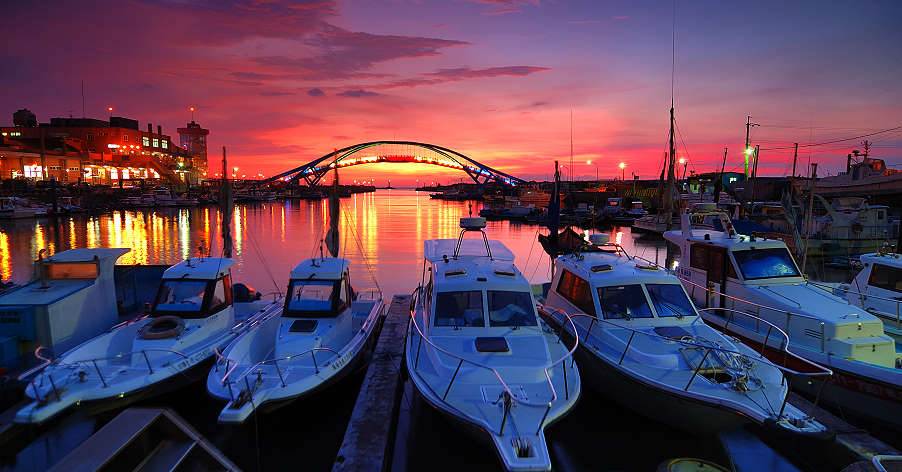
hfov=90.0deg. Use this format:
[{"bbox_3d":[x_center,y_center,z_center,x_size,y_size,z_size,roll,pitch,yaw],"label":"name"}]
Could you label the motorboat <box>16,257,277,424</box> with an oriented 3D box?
[{"bbox_3d":[-6.050,2.013,9.765,2.550,2.450,7.900,-1,6,-5],"label":"motorboat"}]

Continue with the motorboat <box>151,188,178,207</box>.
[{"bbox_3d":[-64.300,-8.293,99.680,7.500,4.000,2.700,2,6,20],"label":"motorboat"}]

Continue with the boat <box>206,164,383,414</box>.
[{"bbox_3d":[-3.000,0.709,9.728,2.400,5.050,7.900,0,6,-2],"label":"boat"}]

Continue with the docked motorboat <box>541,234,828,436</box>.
[{"bbox_3d":[4.000,1.747,9.184,2.850,3.100,8.000,0,6,-2],"label":"docked motorboat"}]

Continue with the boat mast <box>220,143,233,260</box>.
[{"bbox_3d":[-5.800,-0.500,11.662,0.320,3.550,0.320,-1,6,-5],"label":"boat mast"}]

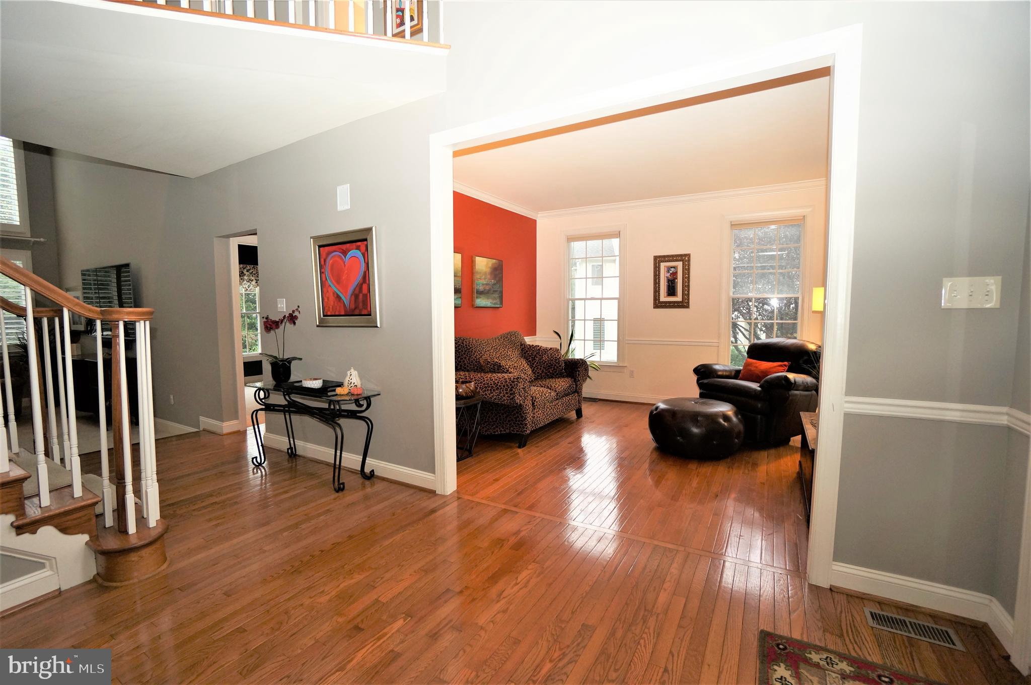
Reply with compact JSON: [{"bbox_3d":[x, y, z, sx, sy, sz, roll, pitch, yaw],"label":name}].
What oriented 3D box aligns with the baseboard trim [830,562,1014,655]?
[{"bbox_3d":[1.669,1.101,1.809,0.525,0.127,0.200,2,5,29],"label":"baseboard trim"}]

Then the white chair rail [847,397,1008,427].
[{"bbox_3d":[1.716,0.291,1.819,0.515,0.080,0.027,2,5,29],"label":"white chair rail"}]

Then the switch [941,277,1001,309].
[{"bbox_3d":[1.832,-0.198,1.727,0.170,0.126,0.014,2,5,29],"label":"switch"}]

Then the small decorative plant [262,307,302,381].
[{"bbox_3d":[-1.990,0.017,3.641,0.290,0.660,0.220,2,5,29],"label":"small decorative plant"}]

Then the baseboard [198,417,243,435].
[{"bbox_3d":[-3.214,0.898,4.685,0.460,0.135,0.200,2,5,29],"label":"baseboard"}]

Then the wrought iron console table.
[{"bbox_3d":[-1.625,0.708,3.428,1.200,0.690,0.350,2,5,29],"label":"wrought iron console table"}]

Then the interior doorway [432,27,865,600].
[{"bbox_3d":[0.480,-0.142,2.543,2.353,2.505,0.155,2,5,29],"label":"interior doorway"}]

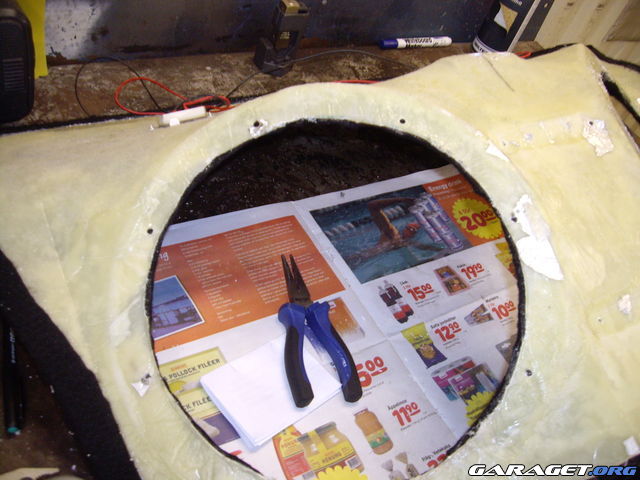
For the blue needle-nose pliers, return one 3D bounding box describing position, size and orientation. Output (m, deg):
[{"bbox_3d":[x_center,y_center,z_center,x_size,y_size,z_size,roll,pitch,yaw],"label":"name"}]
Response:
[{"bbox_3d":[-0.010,0.076,0.645,0.066,0.021,0.162,2,50,-25],"label":"blue needle-nose pliers"}]

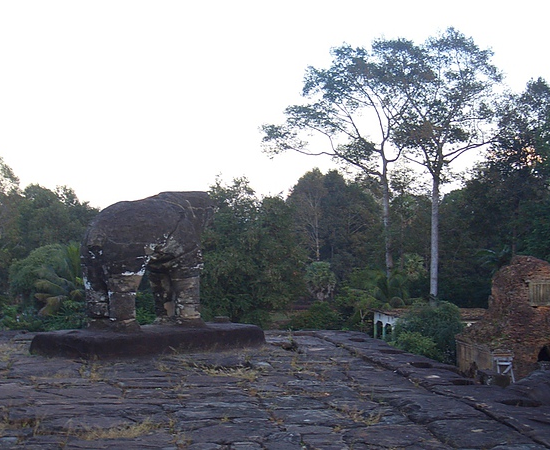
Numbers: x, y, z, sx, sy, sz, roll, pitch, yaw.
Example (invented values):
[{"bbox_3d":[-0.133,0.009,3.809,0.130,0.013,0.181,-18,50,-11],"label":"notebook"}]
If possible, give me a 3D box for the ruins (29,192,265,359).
[{"bbox_3d":[-2.010,0.735,18.056,1.488,2.693,3.995,-2,-3,39],"label":"ruins"}]

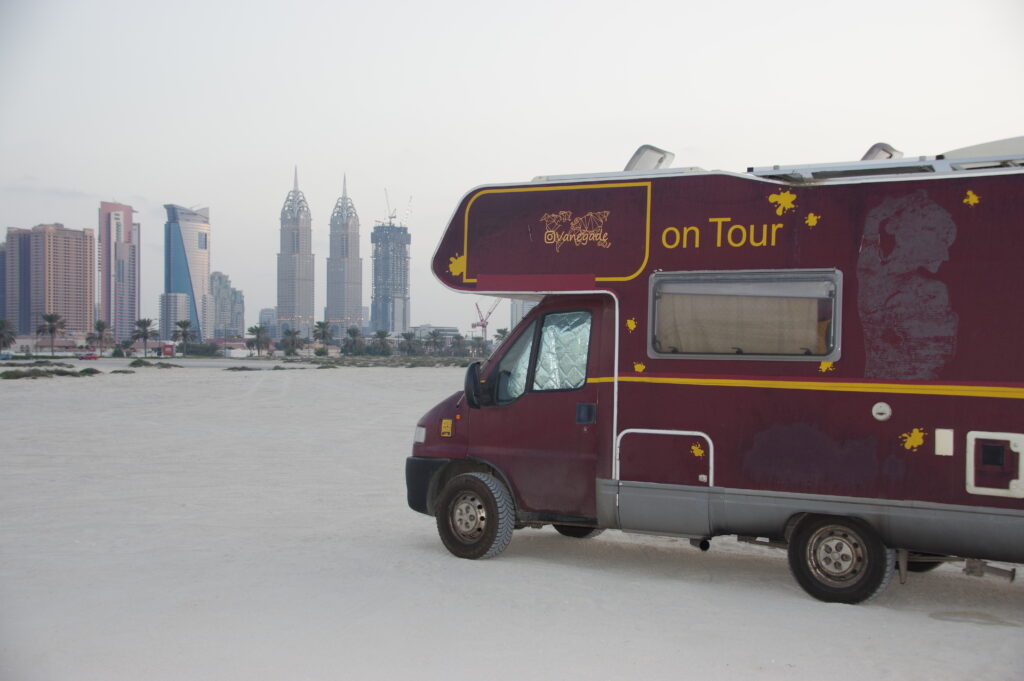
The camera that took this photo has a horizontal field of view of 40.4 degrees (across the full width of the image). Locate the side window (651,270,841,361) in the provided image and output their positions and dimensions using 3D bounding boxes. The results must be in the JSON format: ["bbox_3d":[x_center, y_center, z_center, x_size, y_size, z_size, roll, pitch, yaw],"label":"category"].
[{"bbox_3d":[1.616,-0.171,9.820,1.490,0.630,0.050,1,0,36],"label":"side window"}]

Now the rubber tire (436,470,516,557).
[{"bbox_3d":[-0.305,1.445,11.420,0.700,0.700,0.215,1,0,43],"label":"rubber tire"}]

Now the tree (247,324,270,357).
[{"bbox_3d":[-71.903,0.043,395.000,6.900,9.160,6.900,0,0,0],"label":"tree"}]

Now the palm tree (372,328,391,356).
[{"bbox_3d":[-46.855,0.449,500.000,6.400,9.510,6.400,0,0,0],"label":"palm tree"}]

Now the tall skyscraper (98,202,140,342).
[{"bbox_3d":[-456.010,-77.359,1620.000,28.000,166.000,42.000,0,0,36],"label":"tall skyscraper"}]

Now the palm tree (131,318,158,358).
[{"bbox_3d":[-88.405,-0.577,335.000,6.600,9.430,6.600,0,0,0],"label":"palm tree"}]

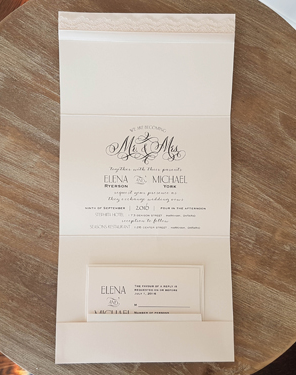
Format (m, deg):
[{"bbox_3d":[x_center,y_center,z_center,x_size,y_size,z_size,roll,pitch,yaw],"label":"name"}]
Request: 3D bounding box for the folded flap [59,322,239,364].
[{"bbox_3d":[-0.003,0.163,0.397,0.188,0.005,0.044,0,85,0],"label":"folded flap"}]

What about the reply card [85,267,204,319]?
[{"bbox_3d":[-0.003,0.126,0.401,0.122,0.004,0.082,0,85,0],"label":"reply card"}]

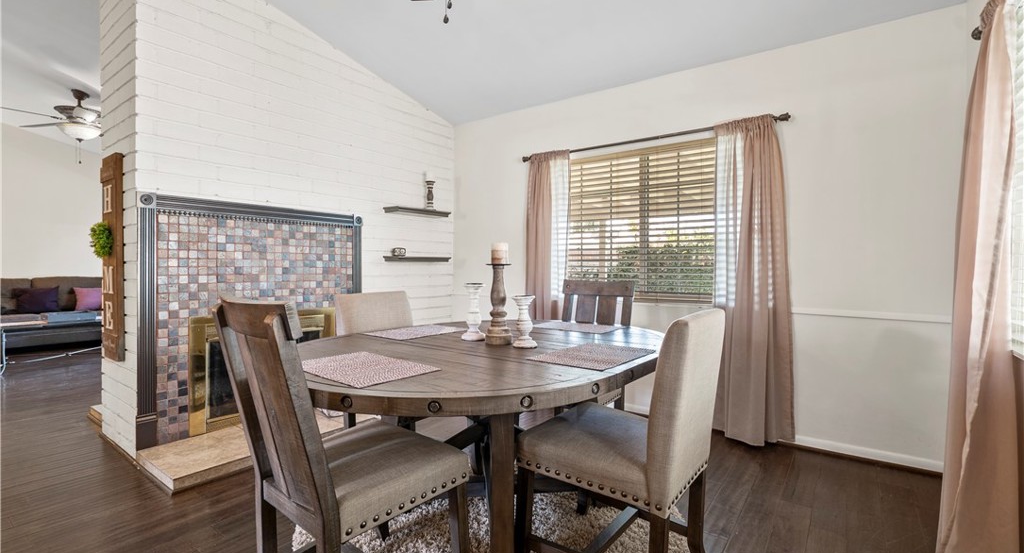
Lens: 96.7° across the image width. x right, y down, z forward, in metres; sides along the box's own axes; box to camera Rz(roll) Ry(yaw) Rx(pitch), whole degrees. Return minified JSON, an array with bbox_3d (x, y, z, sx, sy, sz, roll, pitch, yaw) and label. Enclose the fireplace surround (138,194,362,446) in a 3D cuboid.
[{"bbox_3d":[-1.585,0.241,2.999,0.070,1.395,1.390,1,1,36],"label":"fireplace surround"}]

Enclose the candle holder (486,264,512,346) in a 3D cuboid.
[{"bbox_3d":[-0.051,0.111,1.826,0.113,0.316,0.113,1,1,0],"label":"candle holder"}]

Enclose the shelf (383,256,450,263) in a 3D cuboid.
[{"bbox_3d":[-0.806,-0.146,3.942,0.175,0.047,0.600,1,1,36],"label":"shelf"}]

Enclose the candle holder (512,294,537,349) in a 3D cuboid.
[{"bbox_3d":[0.048,0.173,1.761,0.097,0.197,0.097,1,1,0],"label":"candle holder"}]

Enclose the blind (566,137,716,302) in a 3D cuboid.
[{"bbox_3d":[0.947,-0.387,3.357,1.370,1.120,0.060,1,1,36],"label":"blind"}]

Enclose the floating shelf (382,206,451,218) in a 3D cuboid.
[{"bbox_3d":[-0.802,-0.548,3.936,0.175,0.047,0.600,1,1,36],"label":"floating shelf"}]

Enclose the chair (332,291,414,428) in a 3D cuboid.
[{"bbox_3d":[-0.511,0.561,2.237,0.600,0.935,0.500,1,1,36],"label":"chair"}]

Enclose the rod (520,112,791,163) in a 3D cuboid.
[{"bbox_3d":[0.882,-0.981,3.308,1.965,0.050,0.090,1,1,36],"label":"rod"}]

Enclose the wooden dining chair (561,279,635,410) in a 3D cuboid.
[{"bbox_3d":[0.347,0.533,2.538,0.470,1.000,0.610,1,1,36],"label":"wooden dining chair"}]

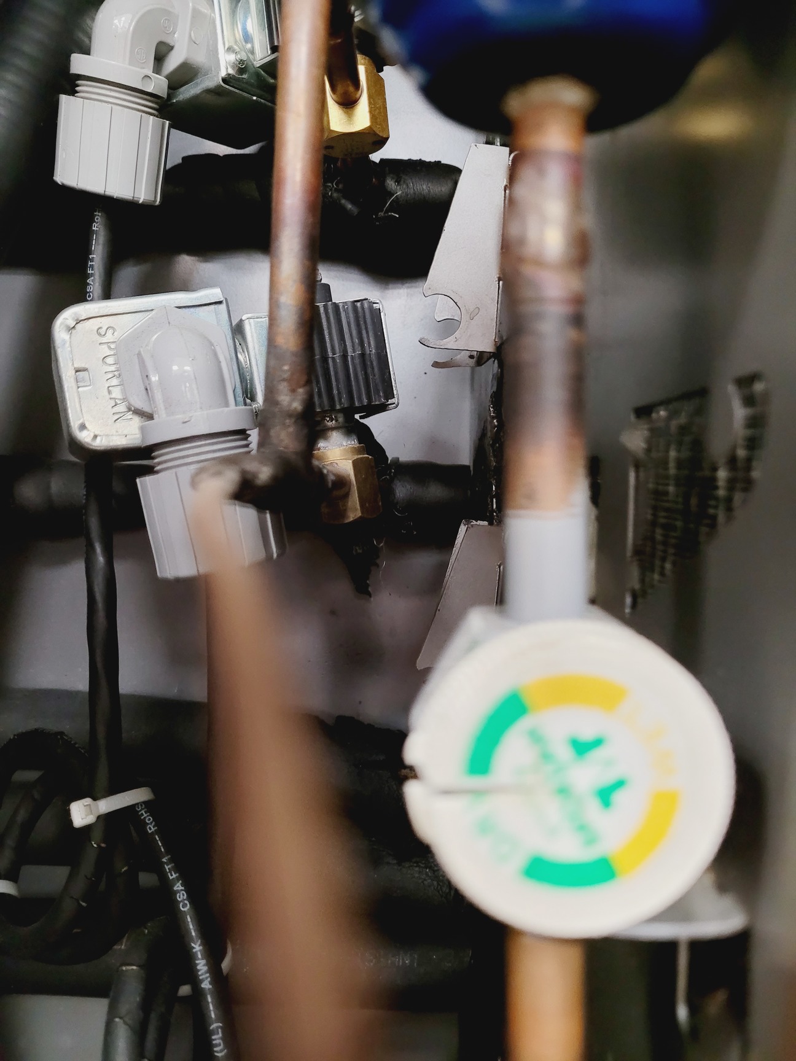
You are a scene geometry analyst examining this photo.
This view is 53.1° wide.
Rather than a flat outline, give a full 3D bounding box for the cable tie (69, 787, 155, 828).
[{"bbox_3d":[-0.072,0.070,0.200,0.021,0.006,0.012,-18,-16,0],"label":"cable tie"}]

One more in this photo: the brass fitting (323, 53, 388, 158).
[{"bbox_3d":[-0.016,-0.134,0.252,0.024,0.025,0.021,-6,4,-3],"label":"brass fitting"}]

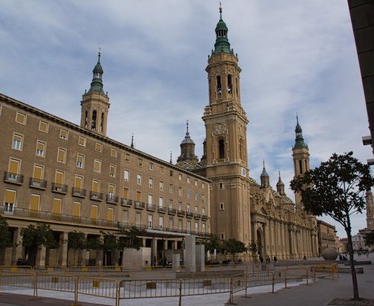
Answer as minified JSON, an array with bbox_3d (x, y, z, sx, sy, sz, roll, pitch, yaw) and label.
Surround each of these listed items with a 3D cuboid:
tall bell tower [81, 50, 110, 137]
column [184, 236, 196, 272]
[{"bbox_3d":[-38.612,-3.572,141.210,11.700,90.600,11.700,-9,-19,29],"label":"tall bell tower"},{"bbox_3d":[0.353,10.717,36.873,1.000,3.700,0.820,-9,-19,29],"label":"column"}]

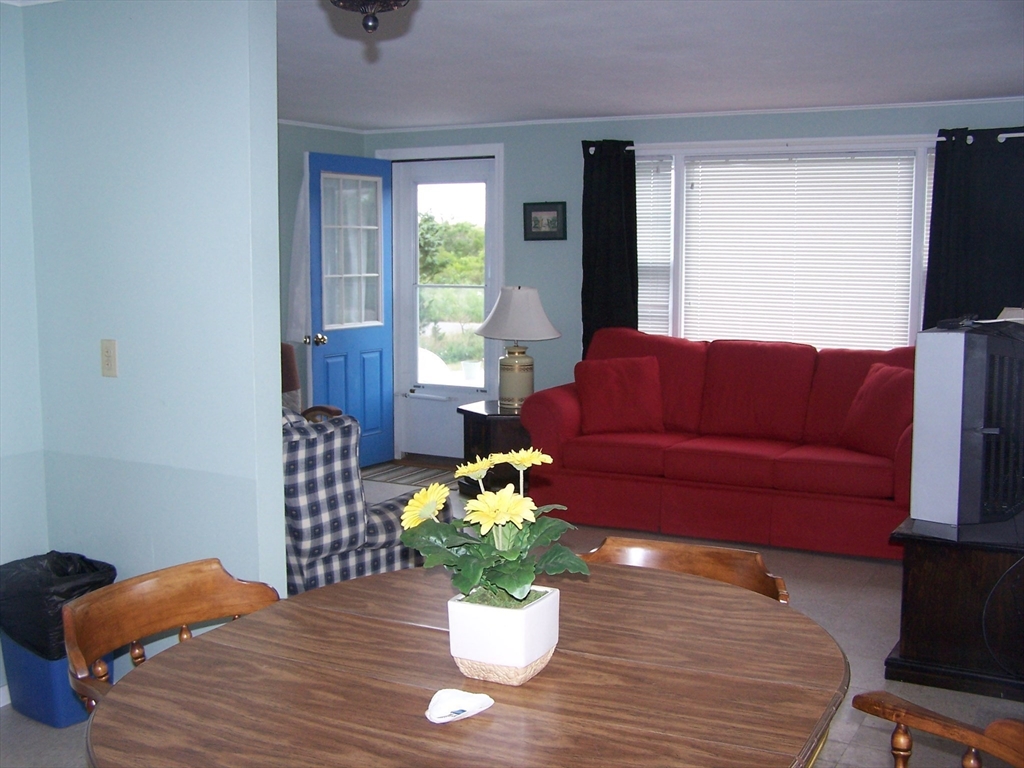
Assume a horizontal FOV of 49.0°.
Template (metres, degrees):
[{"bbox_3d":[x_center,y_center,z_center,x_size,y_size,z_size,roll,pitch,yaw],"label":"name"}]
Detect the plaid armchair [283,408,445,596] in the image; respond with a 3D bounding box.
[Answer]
[{"bbox_3d":[-0.892,0.429,4.555,0.830,0.950,1.080,4,8,27],"label":"plaid armchair"}]

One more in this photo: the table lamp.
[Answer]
[{"bbox_3d":[0.034,-0.211,6.639,0.500,0.710,0.500,0,7,-3],"label":"table lamp"}]

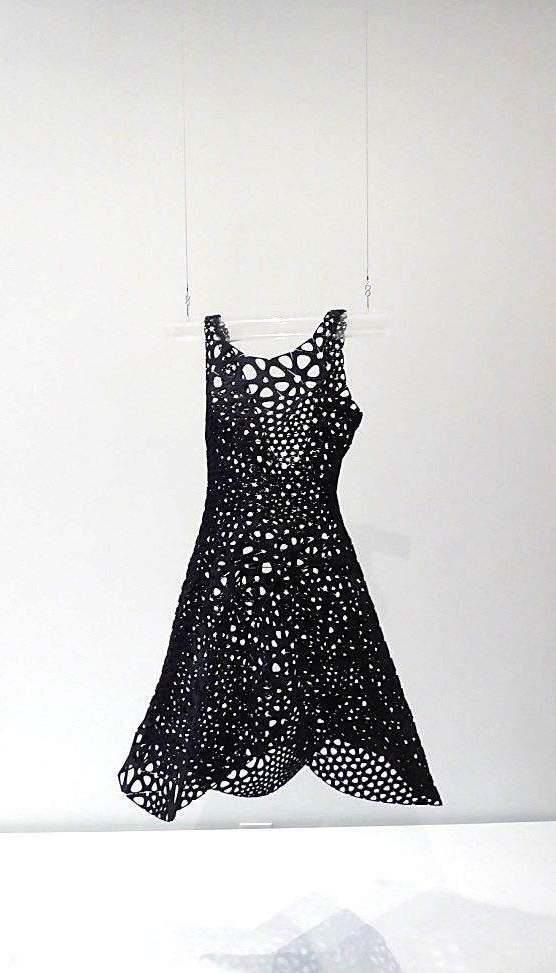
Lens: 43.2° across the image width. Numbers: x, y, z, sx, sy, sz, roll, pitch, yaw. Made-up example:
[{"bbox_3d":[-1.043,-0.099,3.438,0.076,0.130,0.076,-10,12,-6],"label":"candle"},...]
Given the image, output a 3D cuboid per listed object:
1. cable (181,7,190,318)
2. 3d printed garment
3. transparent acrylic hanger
[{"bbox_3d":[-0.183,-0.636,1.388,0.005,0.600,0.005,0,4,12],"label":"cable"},{"bbox_3d":[-0.001,0.155,1.399,0.637,0.998,0.320,0,4,12],"label":"3d printed garment"},{"bbox_3d":[-0.010,-0.307,1.372,0.439,0.034,0.032,0,4,12],"label":"transparent acrylic hanger"}]

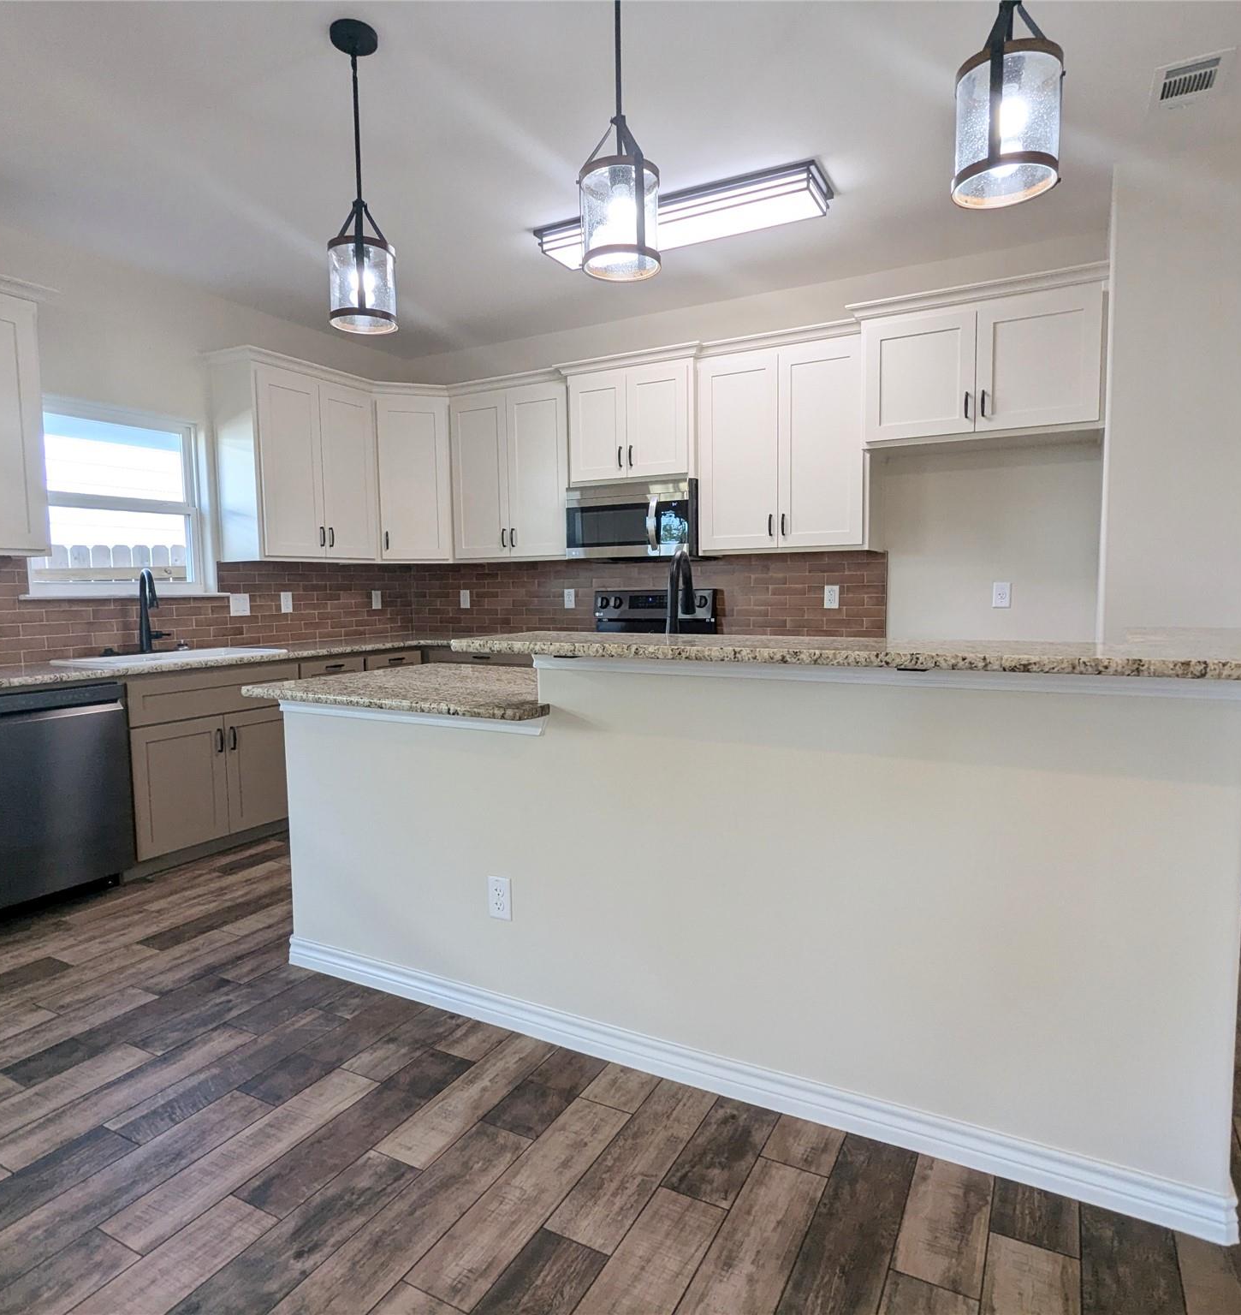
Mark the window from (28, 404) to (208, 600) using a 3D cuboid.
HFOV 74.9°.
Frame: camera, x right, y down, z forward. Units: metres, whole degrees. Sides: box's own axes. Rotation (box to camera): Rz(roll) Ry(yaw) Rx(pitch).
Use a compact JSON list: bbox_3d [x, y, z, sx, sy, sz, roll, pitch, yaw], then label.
[{"bbox_3d":[-2.412,-0.742,3.913,0.110,0.875,0.902,2,6,28],"label":"window"}]

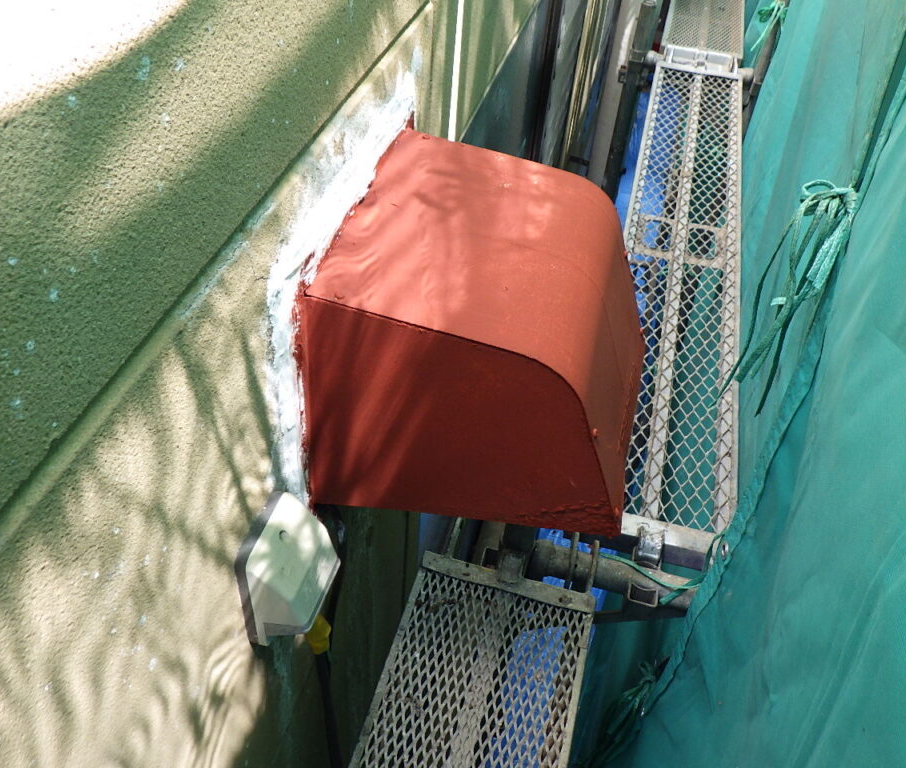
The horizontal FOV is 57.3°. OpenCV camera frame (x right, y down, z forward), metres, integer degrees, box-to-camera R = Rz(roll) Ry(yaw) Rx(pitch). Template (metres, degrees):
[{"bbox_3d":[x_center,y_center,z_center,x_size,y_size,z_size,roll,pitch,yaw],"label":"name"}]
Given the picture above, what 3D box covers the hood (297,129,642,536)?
[{"bbox_3d":[0.058,-0.042,0.958,0.341,0.309,0.345,14,44,7],"label":"hood"}]

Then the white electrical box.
[{"bbox_3d":[-0.158,0.191,0.817,0.069,0.139,0.088,14,44,7],"label":"white electrical box"}]

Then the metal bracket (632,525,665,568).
[{"bbox_3d":[0.278,0.243,1.196,0.042,0.051,0.063,14,44,7],"label":"metal bracket"}]

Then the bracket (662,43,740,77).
[{"bbox_3d":[0.749,-0.963,2.517,0.227,0.051,0.121,14,44,7],"label":"bracket"}]

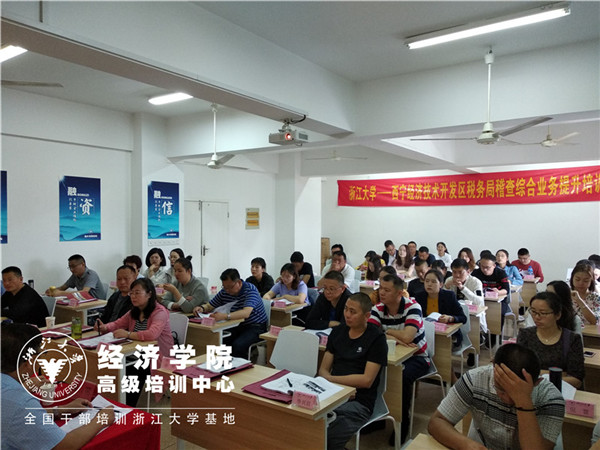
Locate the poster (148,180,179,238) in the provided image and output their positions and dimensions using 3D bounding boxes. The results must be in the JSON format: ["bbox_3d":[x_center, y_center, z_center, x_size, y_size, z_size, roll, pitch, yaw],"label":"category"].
[{"bbox_3d":[-2.211,-0.226,7.312,0.012,0.910,0.605,1,1,35],"label":"poster"}]

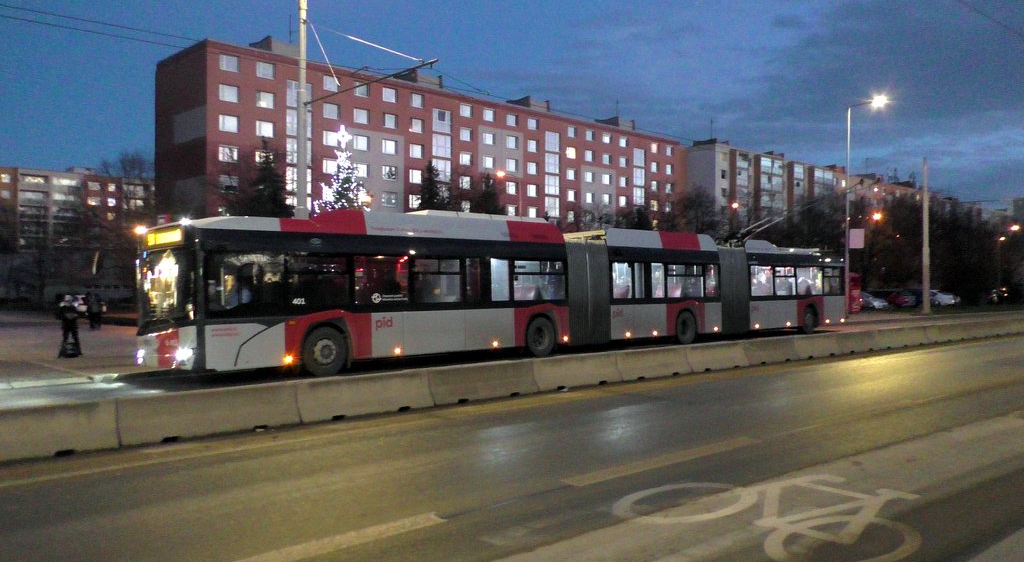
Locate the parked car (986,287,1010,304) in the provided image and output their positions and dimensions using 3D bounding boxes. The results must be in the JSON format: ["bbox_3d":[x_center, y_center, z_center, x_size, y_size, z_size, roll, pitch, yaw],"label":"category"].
[{"bbox_3d":[47.582,1.424,80.000,1.800,1.480,4.300,0,0,-41],"label":"parked car"}]

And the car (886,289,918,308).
[{"bbox_3d":[32.697,1.504,70.000,1.800,1.480,4.300,0,0,-41],"label":"car"}]

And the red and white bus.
[{"bbox_3d":[2.640,0.125,23.150,24.700,3.450,2.550,0,0,-43],"label":"red and white bus"}]

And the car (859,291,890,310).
[{"bbox_3d":[28.048,1.516,65.000,1.800,1.480,4.300,0,0,-41],"label":"car"}]

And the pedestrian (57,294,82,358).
[{"bbox_3d":[-11.788,1.185,21.700,0.600,1.710,0.420,0,0,-27],"label":"pedestrian"}]

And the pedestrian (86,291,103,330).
[{"bbox_3d":[-18.861,1.355,36.800,0.550,1.710,0.400,0,0,-23],"label":"pedestrian"}]

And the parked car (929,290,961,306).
[{"bbox_3d":[39.006,1.536,74.500,1.800,1.480,4.300,0,0,-41],"label":"parked car"}]

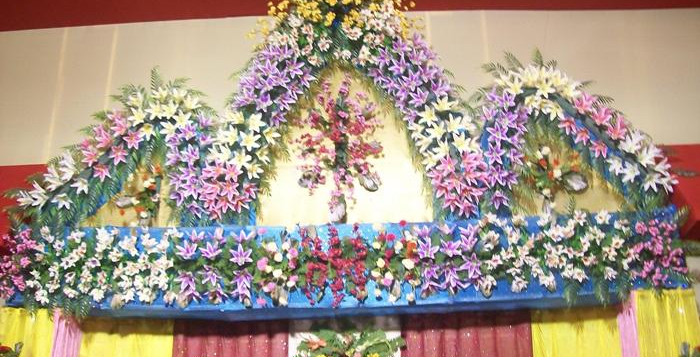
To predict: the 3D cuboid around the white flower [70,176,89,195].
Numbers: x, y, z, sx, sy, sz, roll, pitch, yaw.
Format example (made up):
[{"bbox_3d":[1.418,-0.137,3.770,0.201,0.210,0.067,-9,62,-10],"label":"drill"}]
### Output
[{"bbox_3d":[-2.191,0.057,5.899,0.127,0.139,0.080,-2,-17,3],"label":"white flower"}]

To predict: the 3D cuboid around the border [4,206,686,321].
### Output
[{"bbox_3d":[-0.035,0.679,5.684,5.080,0.660,0.450,-2,-17,3],"label":"border"}]

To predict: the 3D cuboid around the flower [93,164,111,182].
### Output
[{"bbox_3d":[-2.020,-0.040,5.918,0.129,0.139,0.080,-2,-17,3],"label":"flower"}]

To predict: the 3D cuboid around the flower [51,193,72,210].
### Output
[{"bbox_3d":[-2.325,0.186,5.868,0.158,0.138,0.080,-2,-17,3],"label":"flower"}]

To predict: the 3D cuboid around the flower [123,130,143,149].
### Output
[{"bbox_3d":[-1.789,-0.321,5.990,0.149,0.141,0.080,-2,-17,3],"label":"flower"}]

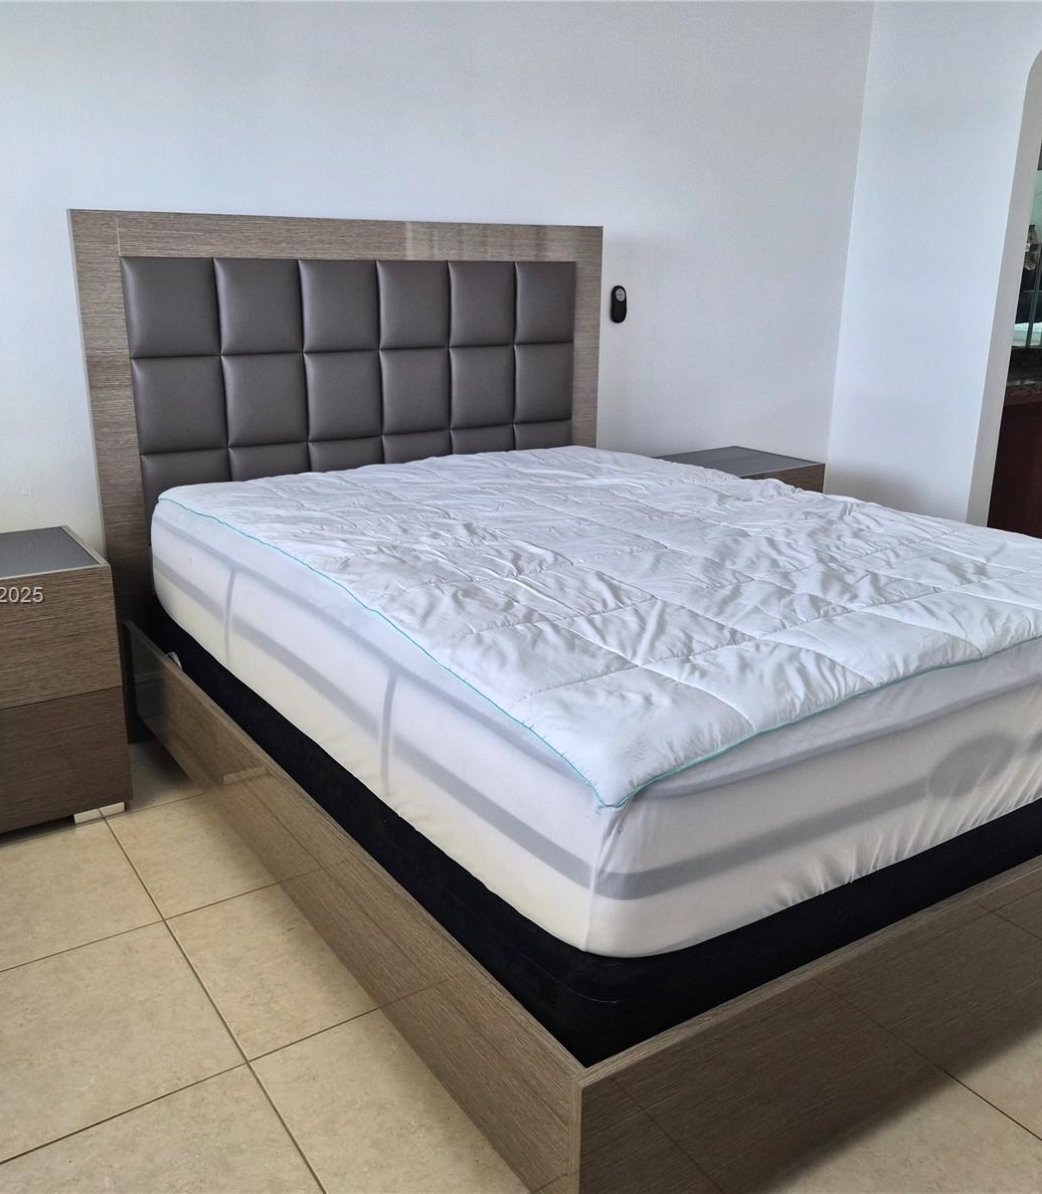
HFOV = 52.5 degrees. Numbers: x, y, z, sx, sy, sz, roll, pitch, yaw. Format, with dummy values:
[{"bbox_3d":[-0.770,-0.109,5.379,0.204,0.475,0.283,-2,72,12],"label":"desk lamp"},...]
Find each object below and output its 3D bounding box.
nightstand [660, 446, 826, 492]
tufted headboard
[{"bbox_3d":[0.748,-0.196,4.042,0.607,0.648,0.465,-11,20,-33],"label":"nightstand"},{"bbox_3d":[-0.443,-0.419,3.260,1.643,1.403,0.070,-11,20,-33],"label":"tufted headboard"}]

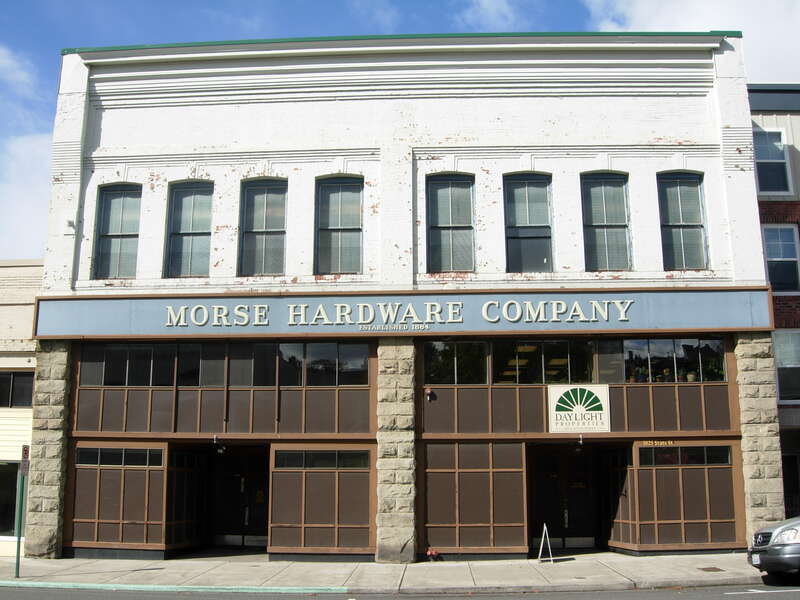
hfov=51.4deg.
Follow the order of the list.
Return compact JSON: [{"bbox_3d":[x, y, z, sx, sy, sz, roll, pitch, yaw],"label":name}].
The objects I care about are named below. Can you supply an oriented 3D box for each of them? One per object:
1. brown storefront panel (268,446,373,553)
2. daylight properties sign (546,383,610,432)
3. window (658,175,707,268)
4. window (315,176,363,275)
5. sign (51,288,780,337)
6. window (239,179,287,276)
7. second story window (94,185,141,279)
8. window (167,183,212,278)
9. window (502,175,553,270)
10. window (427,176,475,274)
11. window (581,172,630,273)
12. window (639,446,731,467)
[{"bbox_3d":[-1.723,4.442,18.657,2.396,2.354,0.150,-1,-11,2],"label":"brown storefront panel"},{"bbox_3d":[4.029,2.450,18.707,1.350,1.048,0.060,-1,-11,2],"label":"daylight properties sign"},{"bbox_3d":[6.681,-1.865,19.670,1.085,2.444,0.200,-1,-11,2],"label":"window"},{"bbox_3d":[-1.453,-1.796,20.006,1.147,2.481,0.200,-1,-11,2],"label":"window"},{"bbox_3d":[-0.054,0.333,19.194,16.882,0.978,0.250,-1,-11,2],"label":"sign"},{"bbox_3d":[-3.289,-1.748,20.076,1.144,2.466,0.200,-1,-11,2],"label":"window"},{"bbox_3d":[-6.834,-1.662,20.211,1.099,2.405,0.200,-1,-11,2],"label":"second story window"},{"bbox_3d":[-5.080,-1.693,20.142,1.107,2.448,0.200,-1,-11,2],"label":"window"},{"bbox_3d":[3.056,-1.836,19.820,1.121,2.469,0.200,-1,-11,2],"label":"window"},{"bbox_3d":[1.216,-1.843,19.901,1.149,2.479,0.200,-1,-11,2],"label":"window"},{"bbox_3d":[4.894,-1.849,19.744,1.105,2.477,0.200,-1,-11,2],"label":"window"},{"bbox_3d":[6.348,3.482,18.526,2.000,0.420,0.100,-1,-11,2],"label":"window"}]

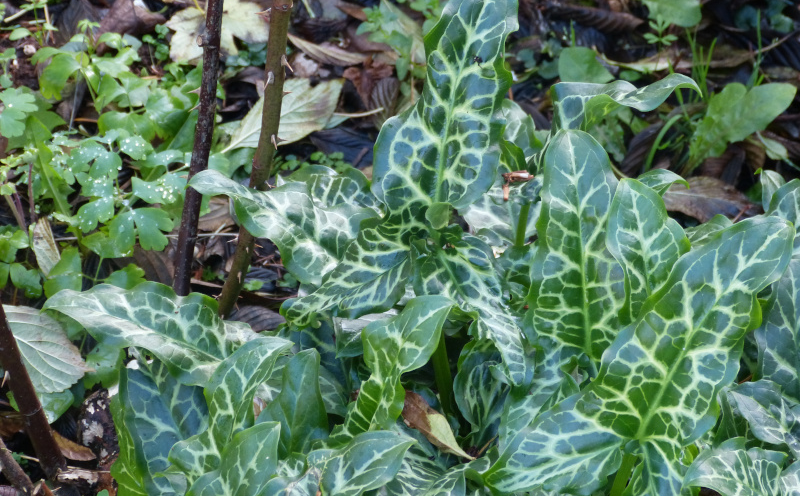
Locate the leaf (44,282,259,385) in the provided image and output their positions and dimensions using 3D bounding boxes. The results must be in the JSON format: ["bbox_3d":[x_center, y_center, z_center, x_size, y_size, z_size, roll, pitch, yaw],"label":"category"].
[{"bbox_3d":[-0.153,0.053,1.880,0.125,0.040,0.065,10,36,14],"label":"leaf"}]

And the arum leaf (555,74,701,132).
[{"bbox_3d":[0.143,-0.092,1.950,0.095,0.030,0.040,-3,35,-5],"label":"arum leaf"}]

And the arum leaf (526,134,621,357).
[{"bbox_3d":[0.114,-0.001,1.980,0.060,0.150,0.032,-1,9,0],"label":"arum leaf"}]

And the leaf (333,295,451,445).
[{"bbox_3d":[-0.009,0.071,1.840,0.050,0.105,0.045,37,18,7],"label":"leaf"}]

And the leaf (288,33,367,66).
[{"bbox_3d":[-0.059,-0.163,2.500,0.068,0.016,0.026,12,37,16],"label":"leaf"}]

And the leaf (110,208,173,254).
[{"bbox_3d":[-0.172,-0.012,2.030,0.043,0.020,0.026,0,35,0],"label":"leaf"}]

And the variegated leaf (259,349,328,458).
[{"bbox_3d":[-0.067,0.099,1.940,0.042,0.071,0.025,5,9,2],"label":"variegated leaf"}]

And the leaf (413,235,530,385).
[{"bbox_3d":[0.049,0.037,1.940,0.046,0.035,0.098,-24,71,-19],"label":"leaf"}]

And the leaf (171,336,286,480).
[{"bbox_3d":[-0.100,0.094,1.790,0.045,0.090,0.040,37,19,7],"label":"leaf"}]

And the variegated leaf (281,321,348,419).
[{"bbox_3d":[-0.052,0.073,1.870,0.040,0.060,0.032,-18,25,-4],"label":"variegated leaf"}]

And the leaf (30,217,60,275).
[{"bbox_3d":[-0.262,0.000,2.250,0.018,0.044,0.012,-12,9,-4],"label":"leaf"}]

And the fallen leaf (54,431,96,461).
[{"bbox_3d":[-0.204,0.124,1.910,0.027,0.012,0.018,0,35,0],"label":"fallen leaf"}]

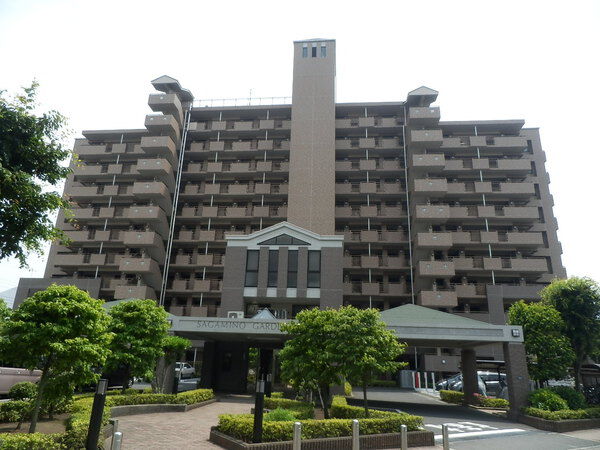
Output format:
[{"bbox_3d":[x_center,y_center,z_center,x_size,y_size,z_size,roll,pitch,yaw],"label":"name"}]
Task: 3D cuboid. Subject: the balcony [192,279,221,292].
[{"bbox_3d":[-9.842,6.762,45.002,3.000,1.220,1.500,0,-19,6],"label":"balcony"}]

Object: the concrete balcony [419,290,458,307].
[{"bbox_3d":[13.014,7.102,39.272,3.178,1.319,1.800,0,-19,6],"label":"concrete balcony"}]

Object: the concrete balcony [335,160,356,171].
[{"bbox_3d":[5.264,-6.702,48.971,2.255,1.211,1.200,0,-18,6],"label":"concrete balcony"}]

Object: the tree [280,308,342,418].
[{"bbox_3d":[0.347,3.949,12.092,1.900,3.050,1.900,0,-19,5],"label":"tree"}]

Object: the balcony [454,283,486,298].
[{"bbox_3d":[17.317,6.869,42.387,2.843,1.241,1.300,0,-19,5],"label":"balcony"}]

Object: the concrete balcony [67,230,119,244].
[{"bbox_3d":[-24.244,1.521,48.296,5.700,1.250,1.300,0,-18,5],"label":"concrete balcony"}]

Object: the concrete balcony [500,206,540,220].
[{"bbox_3d":[23.457,-1.077,44.501,3.381,1.198,1.300,0,-19,5],"label":"concrete balcony"}]

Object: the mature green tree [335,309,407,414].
[{"bbox_3d":[2.097,4.038,12.426,2.100,3.200,2.100,0,-19,5],"label":"mature green tree"}]

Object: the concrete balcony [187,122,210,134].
[{"bbox_3d":[-12.657,-12.132,52.605,2.394,1.211,1.200,0,-18,6],"label":"concrete balcony"}]

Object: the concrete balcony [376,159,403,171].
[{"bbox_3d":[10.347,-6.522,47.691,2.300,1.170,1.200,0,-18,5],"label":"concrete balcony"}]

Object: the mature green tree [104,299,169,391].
[{"bbox_3d":[-5.802,4.339,14.544,2.550,3.460,2.500,0,-19,6],"label":"mature green tree"}]

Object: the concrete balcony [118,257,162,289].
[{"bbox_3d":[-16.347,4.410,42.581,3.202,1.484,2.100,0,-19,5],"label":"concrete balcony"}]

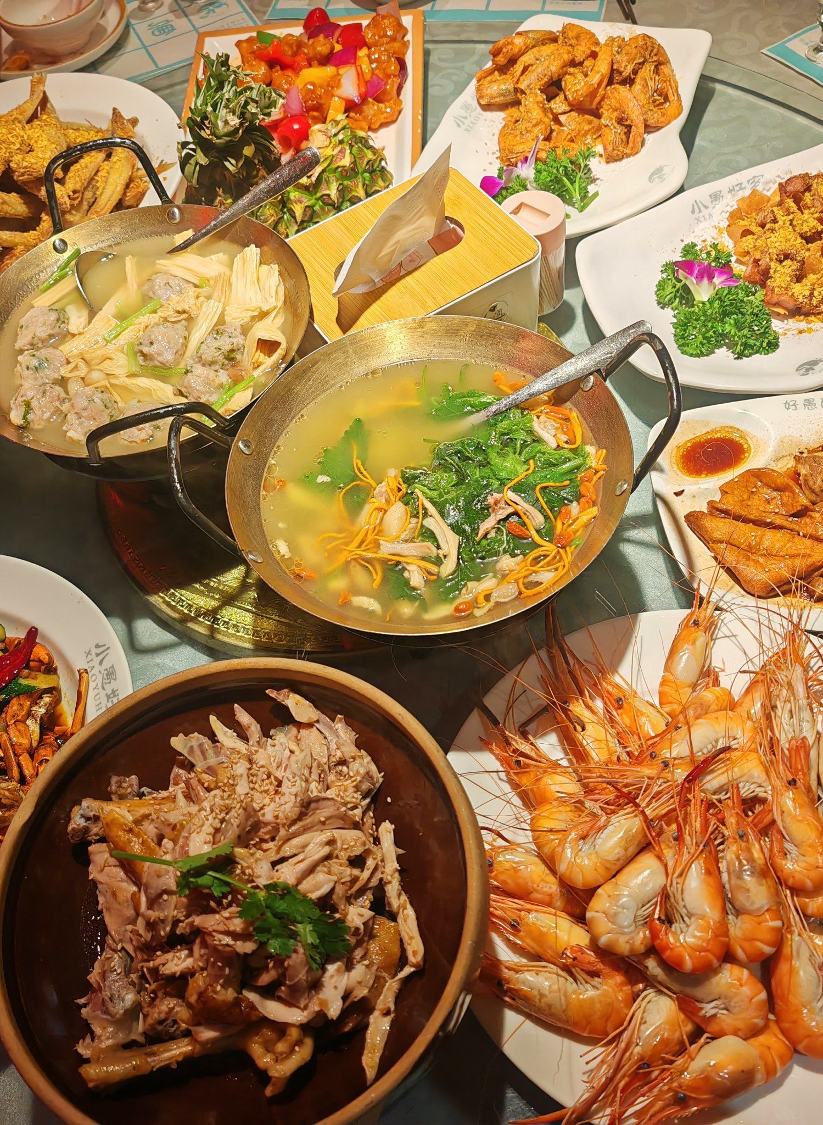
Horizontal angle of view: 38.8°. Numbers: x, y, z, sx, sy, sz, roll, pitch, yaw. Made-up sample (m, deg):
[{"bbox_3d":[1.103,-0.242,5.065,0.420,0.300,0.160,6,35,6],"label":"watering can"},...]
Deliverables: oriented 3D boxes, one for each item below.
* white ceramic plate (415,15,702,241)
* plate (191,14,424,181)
[{"bbox_3d":[0.141,-0.379,1.039,0.226,0.032,0.309,14,60,18],"label":"white ceramic plate"},{"bbox_3d":[-0.104,-0.400,1.095,0.230,0.026,0.323,-3,56,7],"label":"plate"}]

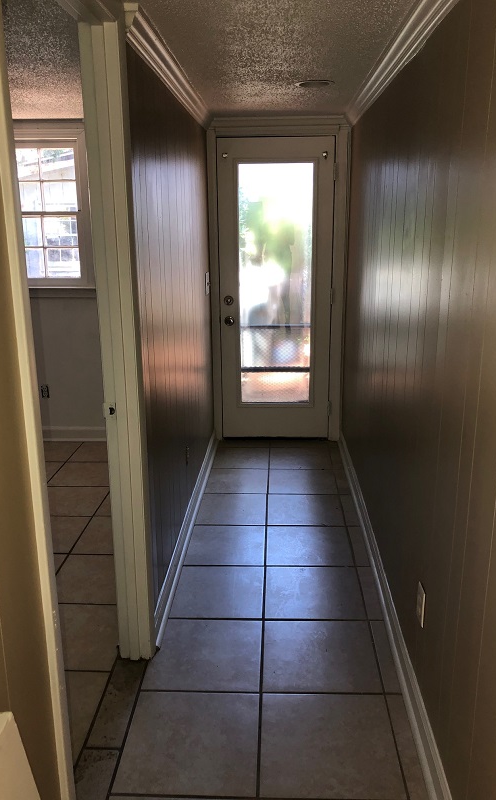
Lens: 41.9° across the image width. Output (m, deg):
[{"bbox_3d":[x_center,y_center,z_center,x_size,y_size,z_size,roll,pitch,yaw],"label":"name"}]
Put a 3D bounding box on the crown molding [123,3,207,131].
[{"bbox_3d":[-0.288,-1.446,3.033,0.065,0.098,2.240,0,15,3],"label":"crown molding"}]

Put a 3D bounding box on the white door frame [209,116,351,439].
[{"bbox_3d":[0.203,-0.750,4.399,0.910,2.135,0.120,0,15,3],"label":"white door frame"}]

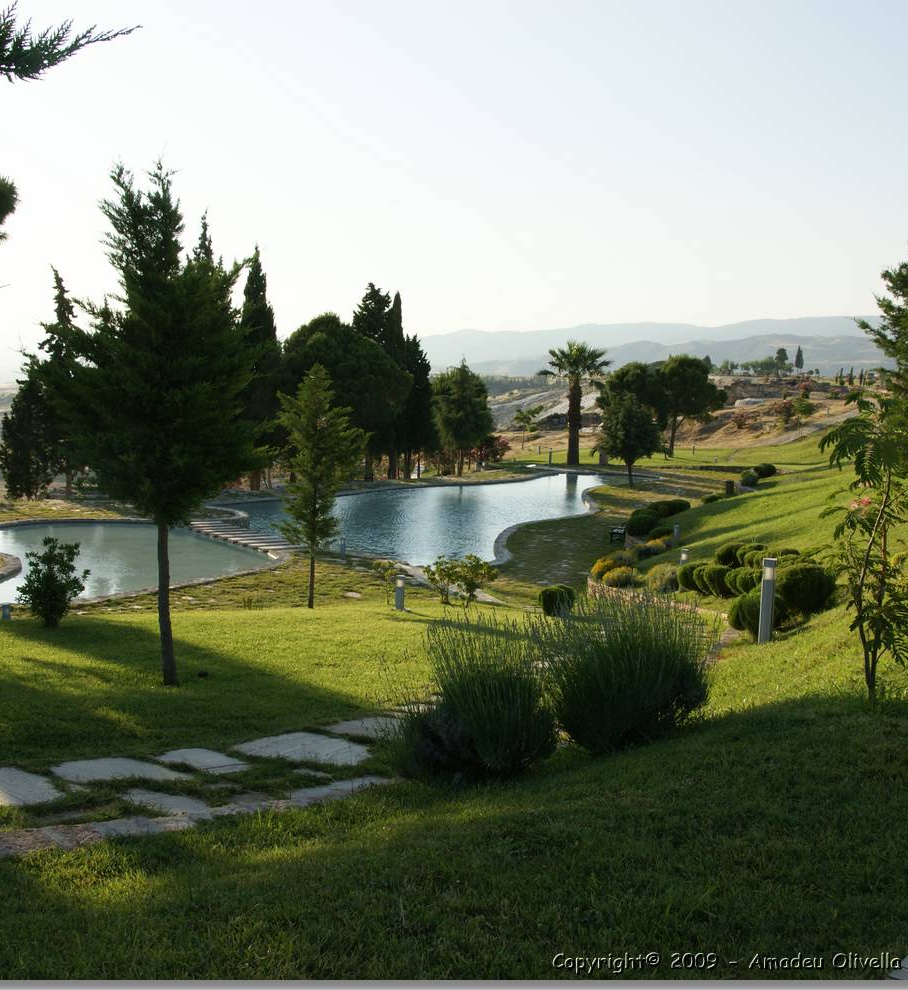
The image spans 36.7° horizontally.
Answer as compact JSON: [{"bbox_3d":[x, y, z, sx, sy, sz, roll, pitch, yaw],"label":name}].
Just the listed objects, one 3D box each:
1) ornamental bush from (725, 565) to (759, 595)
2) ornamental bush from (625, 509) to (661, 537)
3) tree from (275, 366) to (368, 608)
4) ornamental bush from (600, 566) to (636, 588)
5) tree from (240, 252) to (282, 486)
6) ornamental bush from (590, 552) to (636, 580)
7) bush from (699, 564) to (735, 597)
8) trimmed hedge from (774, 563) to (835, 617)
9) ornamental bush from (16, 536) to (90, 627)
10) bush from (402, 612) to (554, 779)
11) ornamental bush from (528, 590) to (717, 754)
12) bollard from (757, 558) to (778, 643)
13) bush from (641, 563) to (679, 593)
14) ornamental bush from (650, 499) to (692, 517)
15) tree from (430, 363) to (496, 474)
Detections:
[{"bbox_3d":[4.424,1.302,21.000,0.540,0.460,0.540,0,6,0],"label":"ornamental bush"},{"bbox_3d":[5.944,0.933,43.000,1.142,0.890,1.142,0,6,0],"label":"ornamental bush"},{"bbox_3d":[-2.765,-0.164,28.500,1.954,4.943,1.954,0,6,0],"label":"tree"},{"bbox_3d":[2.956,1.466,24.500,0.640,0.400,0.620,0,6,0],"label":"ornamental bush"},{"bbox_3d":[-8.821,-5.770,62.500,1.875,11.140,1.875,0,6,0],"label":"tree"},{"bbox_3d":[3.957,1.772,34.000,1.107,0.658,0.941,0,6,0],"label":"ornamental bush"},{"bbox_3d":[3.979,1.301,20.700,0.580,0.520,0.580,0,6,0],"label":"bush"},{"bbox_3d":[3.982,1.067,15.500,0.760,0.611,0.760,1,6,14],"label":"trimmed hedge"},{"bbox_3d":[-7.038,1.518,24.000,1.316,1.478,1.316,0,6,0],"label":"ornamental bush"},{"bbox_3d":[0.139,1.175,8.000,0.912,0.849,0.912,0,6,0],"label":"bush"},{"bbox_3d":[0.912,0.960,7.400,1.020,0.820,0.980,0,6,0],"label":"ornamental bush"},{"bbox_3d":[3.098,1.039,13.500,0.130,0.840,0.130,3,6,0],"label":"bollard"},{"bbox_3d":[3.333,1.328,21.999,0.603,0.457,0.603,1,6,9],"label":"bush"},{"bbox_3d":[6.949,0.501,44.007,1.320,0.754,1.122,1,6,9],"label":"ornamental bush"},{"bbox_3d":[0.468,-3.824,70.006,3.239,5.998,3.239,0,6,0],"label":"tree"}]

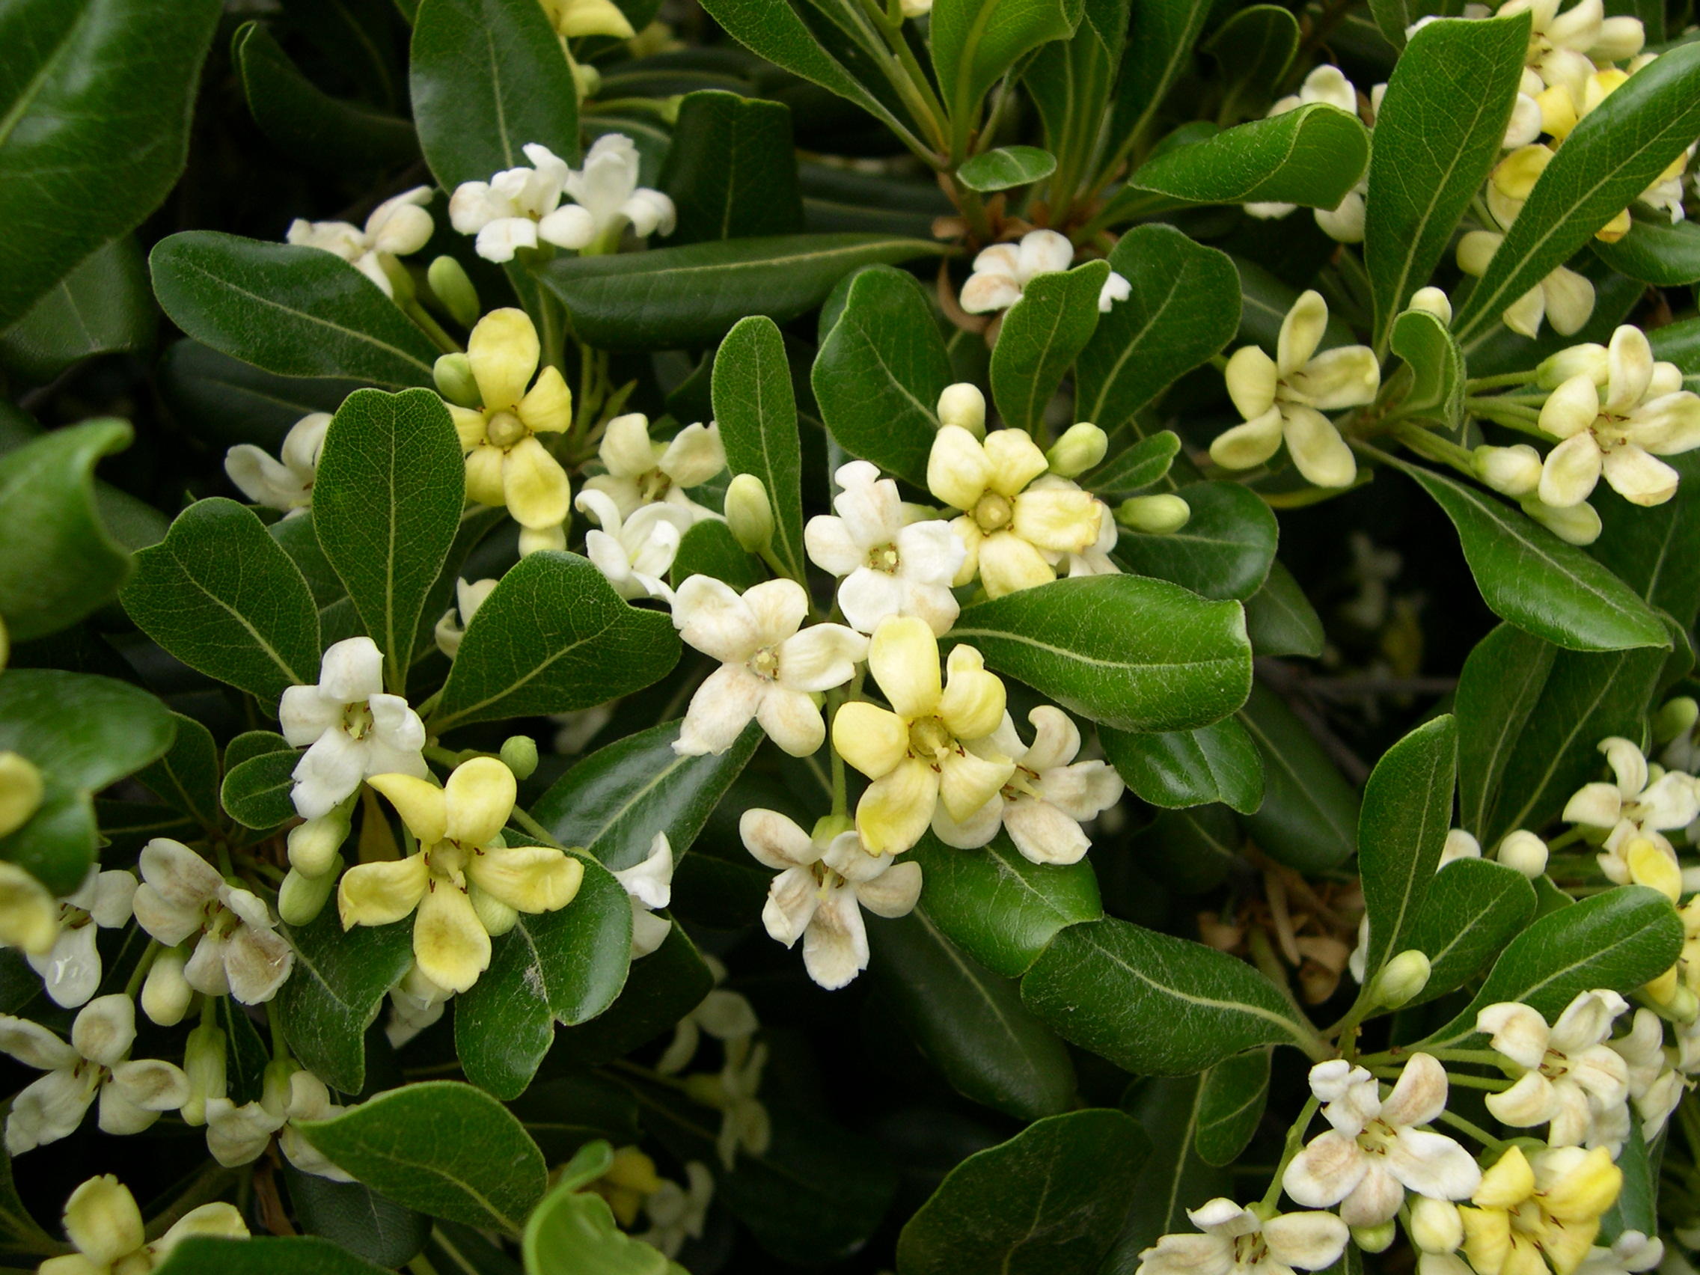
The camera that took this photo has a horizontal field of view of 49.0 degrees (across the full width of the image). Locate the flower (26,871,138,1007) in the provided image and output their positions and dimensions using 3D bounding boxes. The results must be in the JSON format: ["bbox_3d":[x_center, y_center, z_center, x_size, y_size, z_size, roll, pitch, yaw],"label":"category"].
[{"bbox_3d":[-0.119,0.045,0.285,0.021,0.021,0.013,0,18,-3],"label":"flower"}]

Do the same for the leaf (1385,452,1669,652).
[{"bbox_3d":[0.117,-0.016,0.327,0.057,0.025,0.010,38,3,17],"label":"leaf"}]

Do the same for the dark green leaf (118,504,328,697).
[{"bbox_3d":[-0.091,-0.001,0.285,0.043,0.007,0.025,39,73,22],"label":"dark green leaf"}]

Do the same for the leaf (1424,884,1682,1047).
[{"bbox_3d":[0.104,0.049,0.277,0.045,0.009,0.018,-30,69,6],"label":"leaf"}]

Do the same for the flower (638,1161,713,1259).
[{"bbox_3d":[-0.040,0.129,0.420,0.020,0.022,0.014,10,3,17],"label":"flower"}]

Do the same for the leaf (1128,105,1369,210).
[{"bbox_3d":[0.061,-0.074,0.288,0.041,0.014,0.018,-8,48,18],"label":"leaf"}]

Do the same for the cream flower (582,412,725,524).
[{"bbox_3d":[-0.032,-0.027,0.305,0.024,0.021,0.015,0,18,3],"label":"cream flower"}]

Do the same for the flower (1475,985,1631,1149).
[{"bbox_3d":[0.119,0.073,0.315,0.026,0.026,0.014,-7,4,-11],"label":"flower"}]

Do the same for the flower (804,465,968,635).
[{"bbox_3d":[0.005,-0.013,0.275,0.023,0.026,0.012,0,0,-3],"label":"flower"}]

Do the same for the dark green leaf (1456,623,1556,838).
[{"bbox_3d":[0.111,0.015,0.315,0.019,0.038,0.009,11,7,20],"label":"dark green leaf"}]

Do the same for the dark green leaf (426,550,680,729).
[{"bbox_3d":[-0.044,0.001,0.276,0.044,0.025,0.009,-24,-19,18],"label":"dark green leaf"}]

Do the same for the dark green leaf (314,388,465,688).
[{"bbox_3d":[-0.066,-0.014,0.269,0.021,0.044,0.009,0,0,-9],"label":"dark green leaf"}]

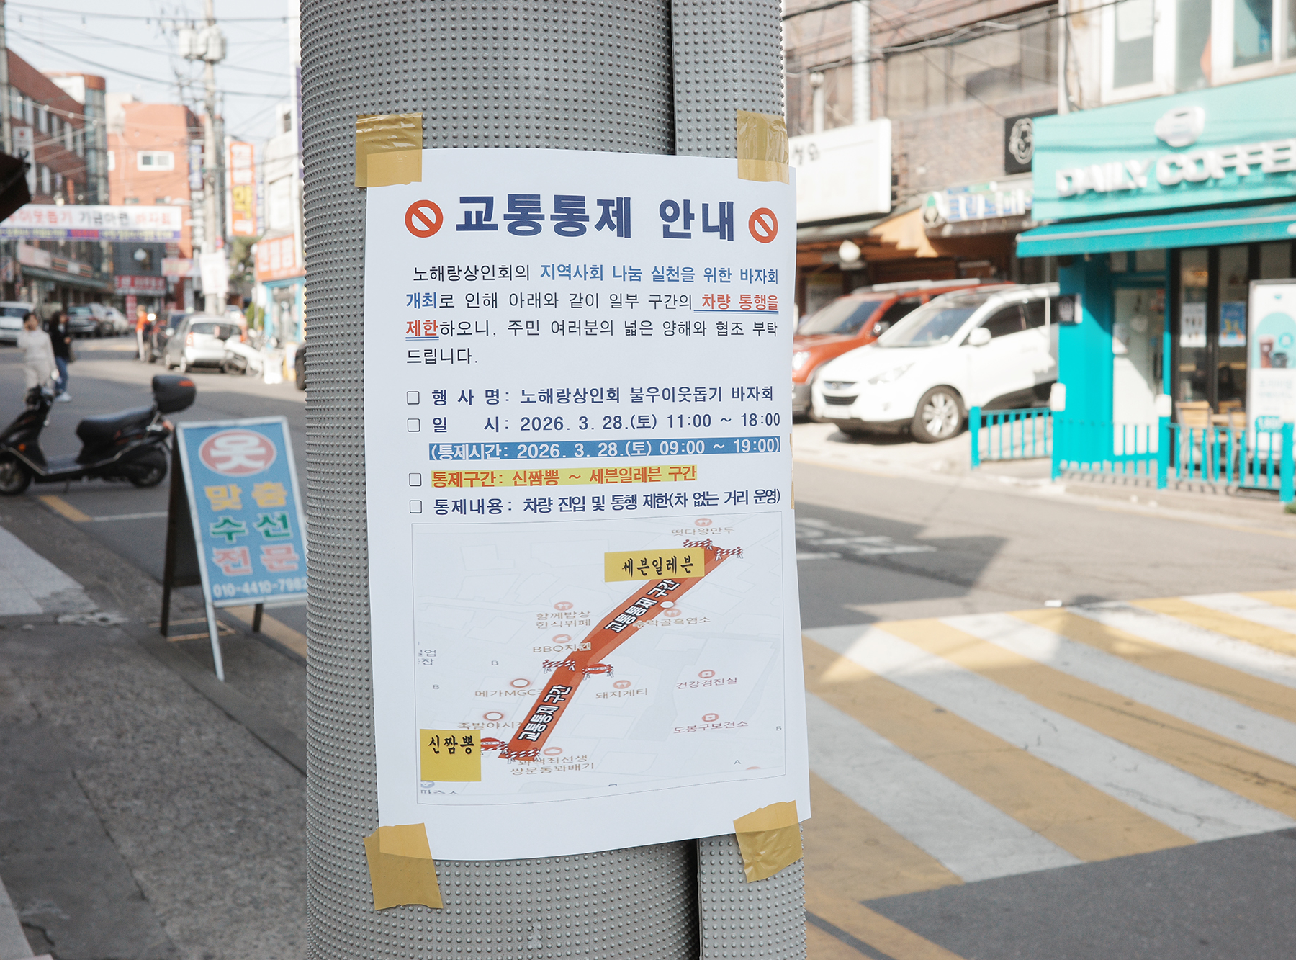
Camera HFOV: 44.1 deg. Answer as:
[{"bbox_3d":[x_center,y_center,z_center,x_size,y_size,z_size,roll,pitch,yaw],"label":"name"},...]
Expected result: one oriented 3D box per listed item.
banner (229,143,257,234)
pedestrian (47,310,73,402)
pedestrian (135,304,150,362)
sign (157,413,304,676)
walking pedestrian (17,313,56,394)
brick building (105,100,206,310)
[{"bbox_3d":[-11.881,-8.546,47.000,0.850,2.800,0.250,-3,5,-30],"label":"banner"},{"bbox_3d":[-10.361,-2.182,28.200,0.460,1.630,0.480,3,6,41],"label":"pedestrian"},{"bbox_3d":[-14.839,-4.315,47.000,0.500,1.680,0.500,1,5,21],"label":"pedestrian"},{"bbox_3d":[-1.949,0.269,7.590,0.495,1.127,0.825,-7,11,-35],"label":"sign"},{"bbox_3d":[-10.261,-1.998,26.800,0.600,1.630,0.420,-1,5,-9],"label":"walking pedestrian"},{"bbox_3d":[-34.300,-17.300,108.000,8.500,14.500,10.000,-2,5,-14],"label":"brick building"}]

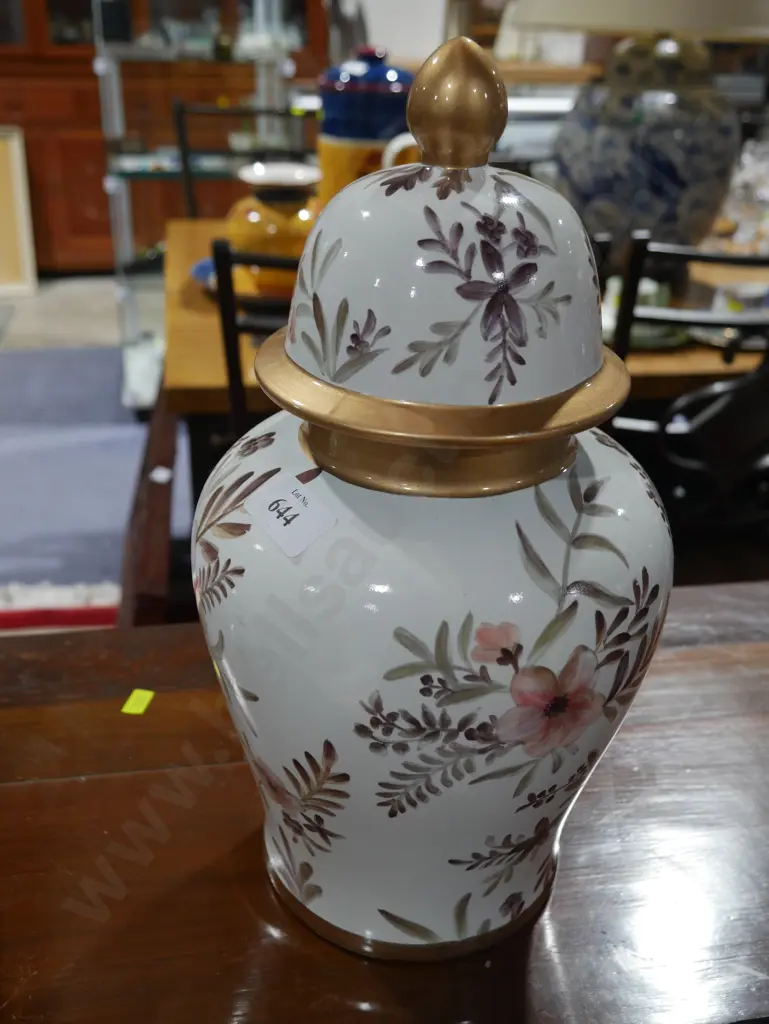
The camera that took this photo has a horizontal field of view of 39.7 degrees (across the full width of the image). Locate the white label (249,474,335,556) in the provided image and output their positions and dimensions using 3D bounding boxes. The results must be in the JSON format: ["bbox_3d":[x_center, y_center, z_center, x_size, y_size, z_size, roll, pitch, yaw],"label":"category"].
[{"bbox_3d":[-0.036,0.002,0.420,0.022,0.003,0.037,-44,50,-5],"label":"white label"}]

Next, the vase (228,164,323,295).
[{"bbox_3d":[-0.160,-0.427,1.633,0.158,0.181,0.158,2,31,0],"label":"vase"}]

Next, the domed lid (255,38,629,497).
[{"bbox_3d":[0.025,-0.104,0.426,0.157,0.157,0.157,2,30,-1],"label":"domed lid"}]

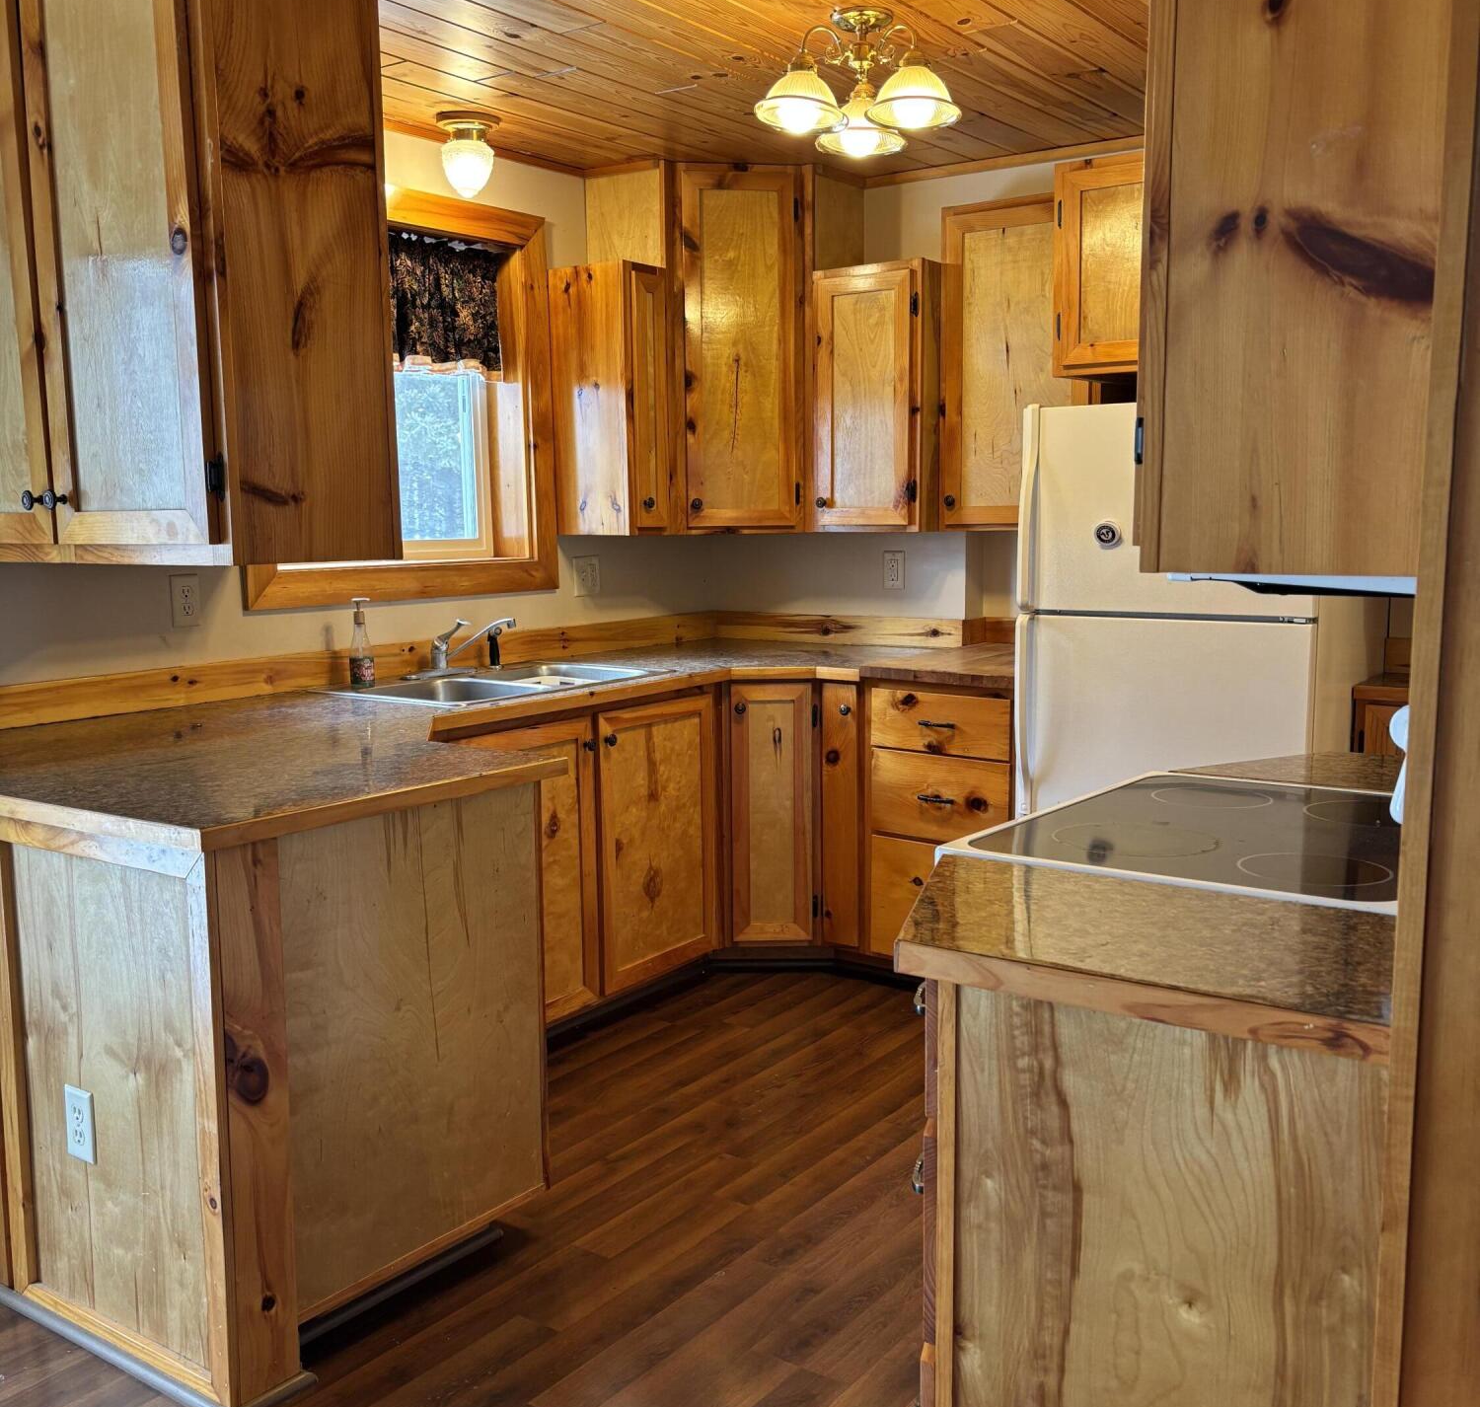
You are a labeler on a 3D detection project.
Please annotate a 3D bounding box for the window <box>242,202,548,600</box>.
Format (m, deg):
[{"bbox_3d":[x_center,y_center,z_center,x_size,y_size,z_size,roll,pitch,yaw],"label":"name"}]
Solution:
[{"bbox_3d":[-0.914,-0.817,3.969,0.130,1.069,1.105,5,9,35],"label":"window"}]

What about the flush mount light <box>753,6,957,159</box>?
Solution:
[{"bbox_3d":[0.263,-1.330,3.156,0.435,0.245,0.410,0,7,5],"label":"flush mount light"}]

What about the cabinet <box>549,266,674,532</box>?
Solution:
[{"bbox_3d":[-0.374,-0.898,4.436,0.285,0.776,0.203,5,9,36],"label":"cabinet"}]

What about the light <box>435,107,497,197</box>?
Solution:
[{"bbox_3d":[-0.708,-1.433,3.888,0.165,0.208,0.165,-1,7,0],"label":"light"}]

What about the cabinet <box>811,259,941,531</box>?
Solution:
[{"bbox_3d":[0.464,-0.907,4.477,0.370,0.767,0.310,5,9,35],"label":"cabinet"}]

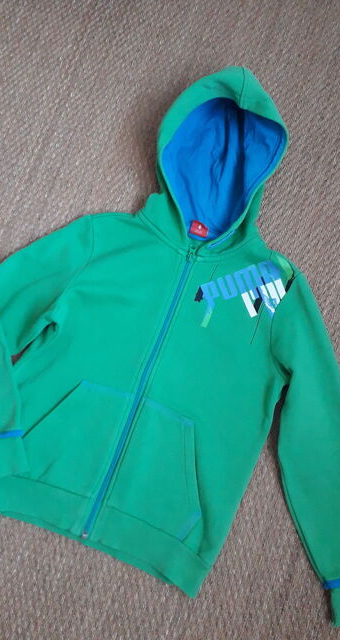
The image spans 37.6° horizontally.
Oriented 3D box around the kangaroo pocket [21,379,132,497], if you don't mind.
[{"bbox_3d":[-0.160,0.186,0.818,0.141,0.020,0.179,21,80,5],"label":"kangaroo pocket"}]

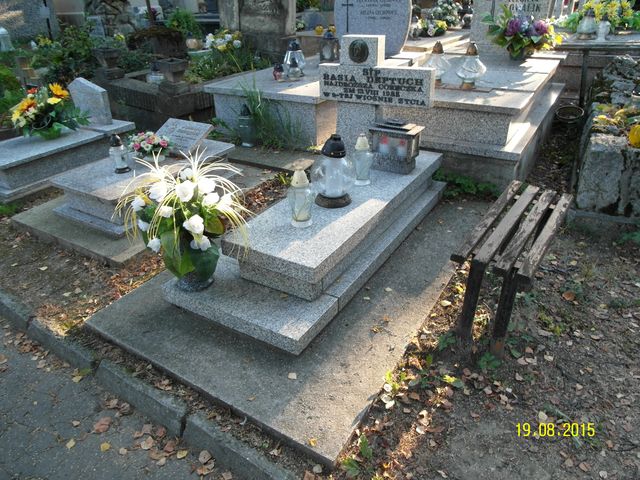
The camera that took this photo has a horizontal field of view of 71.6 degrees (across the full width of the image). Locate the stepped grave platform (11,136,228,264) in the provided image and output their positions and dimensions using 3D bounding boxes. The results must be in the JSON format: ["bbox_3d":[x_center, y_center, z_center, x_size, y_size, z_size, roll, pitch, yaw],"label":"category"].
[{"bbox_3d":[-1.282,-0.409,3.171,1.192,0.328,1.288,16,34,28],"label":"stepped grave platform"}]

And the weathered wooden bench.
[{"bbox_3d":[0.908,0.090,2.093,0.296,0.424,0.904,18,35,31],"label":"weathered wooden bench"}]

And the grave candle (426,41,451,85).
[{"bbox_3d":[1.022,-1.506,3.778,0.240,0.350,0.240,16,34,28],"label":"grave candle"}]

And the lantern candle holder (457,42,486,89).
[{"bbox_3d":[1.240,-1.418,3.609,0.244,0.350,0.244,16,34,28],"label":"lantern candle holder"}]

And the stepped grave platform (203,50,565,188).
[{"bbox_3d":[0.802,-1.574,4.805,3.120,0.600,2.664,16,34,28],"label":"stepped grave platform"}]

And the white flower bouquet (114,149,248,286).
[{"bbox_3d":[-0.605,-0.047,1.992,0.576,0.592,0.528,16,34,28],"label":"white flower bouquet"}]

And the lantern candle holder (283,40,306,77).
[{"bbox_3d":[-0.282,-1.972,4.823,0.240,0.350,0.240,-2,30,1],"label":"lantern candle holder"}]

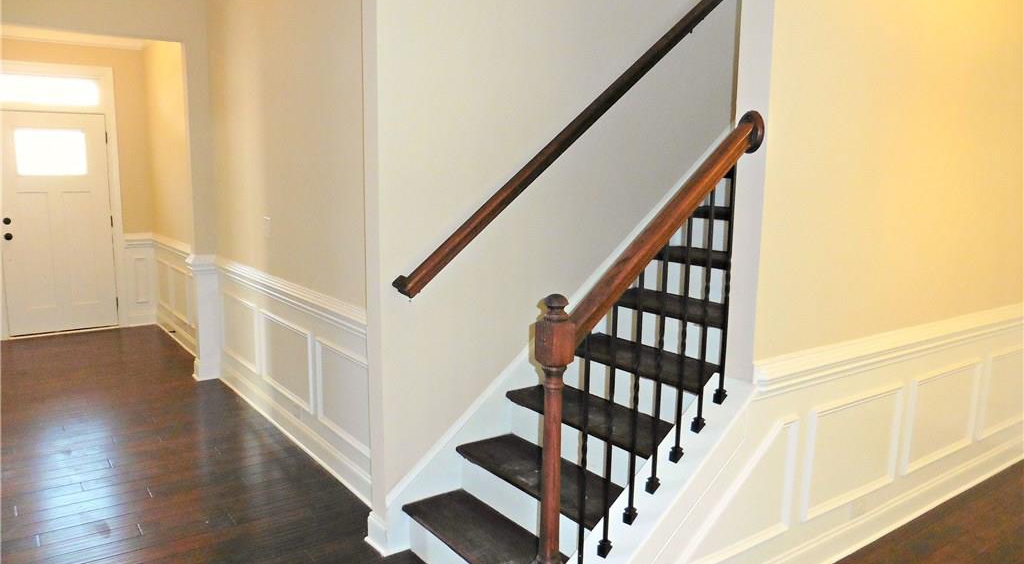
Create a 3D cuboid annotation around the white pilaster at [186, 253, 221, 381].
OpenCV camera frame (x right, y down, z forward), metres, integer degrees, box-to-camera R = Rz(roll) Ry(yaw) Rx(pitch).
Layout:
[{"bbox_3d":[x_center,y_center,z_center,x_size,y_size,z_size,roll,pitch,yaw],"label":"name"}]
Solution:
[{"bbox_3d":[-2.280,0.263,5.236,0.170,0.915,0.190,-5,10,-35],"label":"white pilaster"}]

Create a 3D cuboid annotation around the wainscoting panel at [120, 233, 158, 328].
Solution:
[{"bbox_3d":[-3.724,-0.017,7.084,0.270,0.915,0.050,-5,10,-35],"label":"wainscoting panel"}]

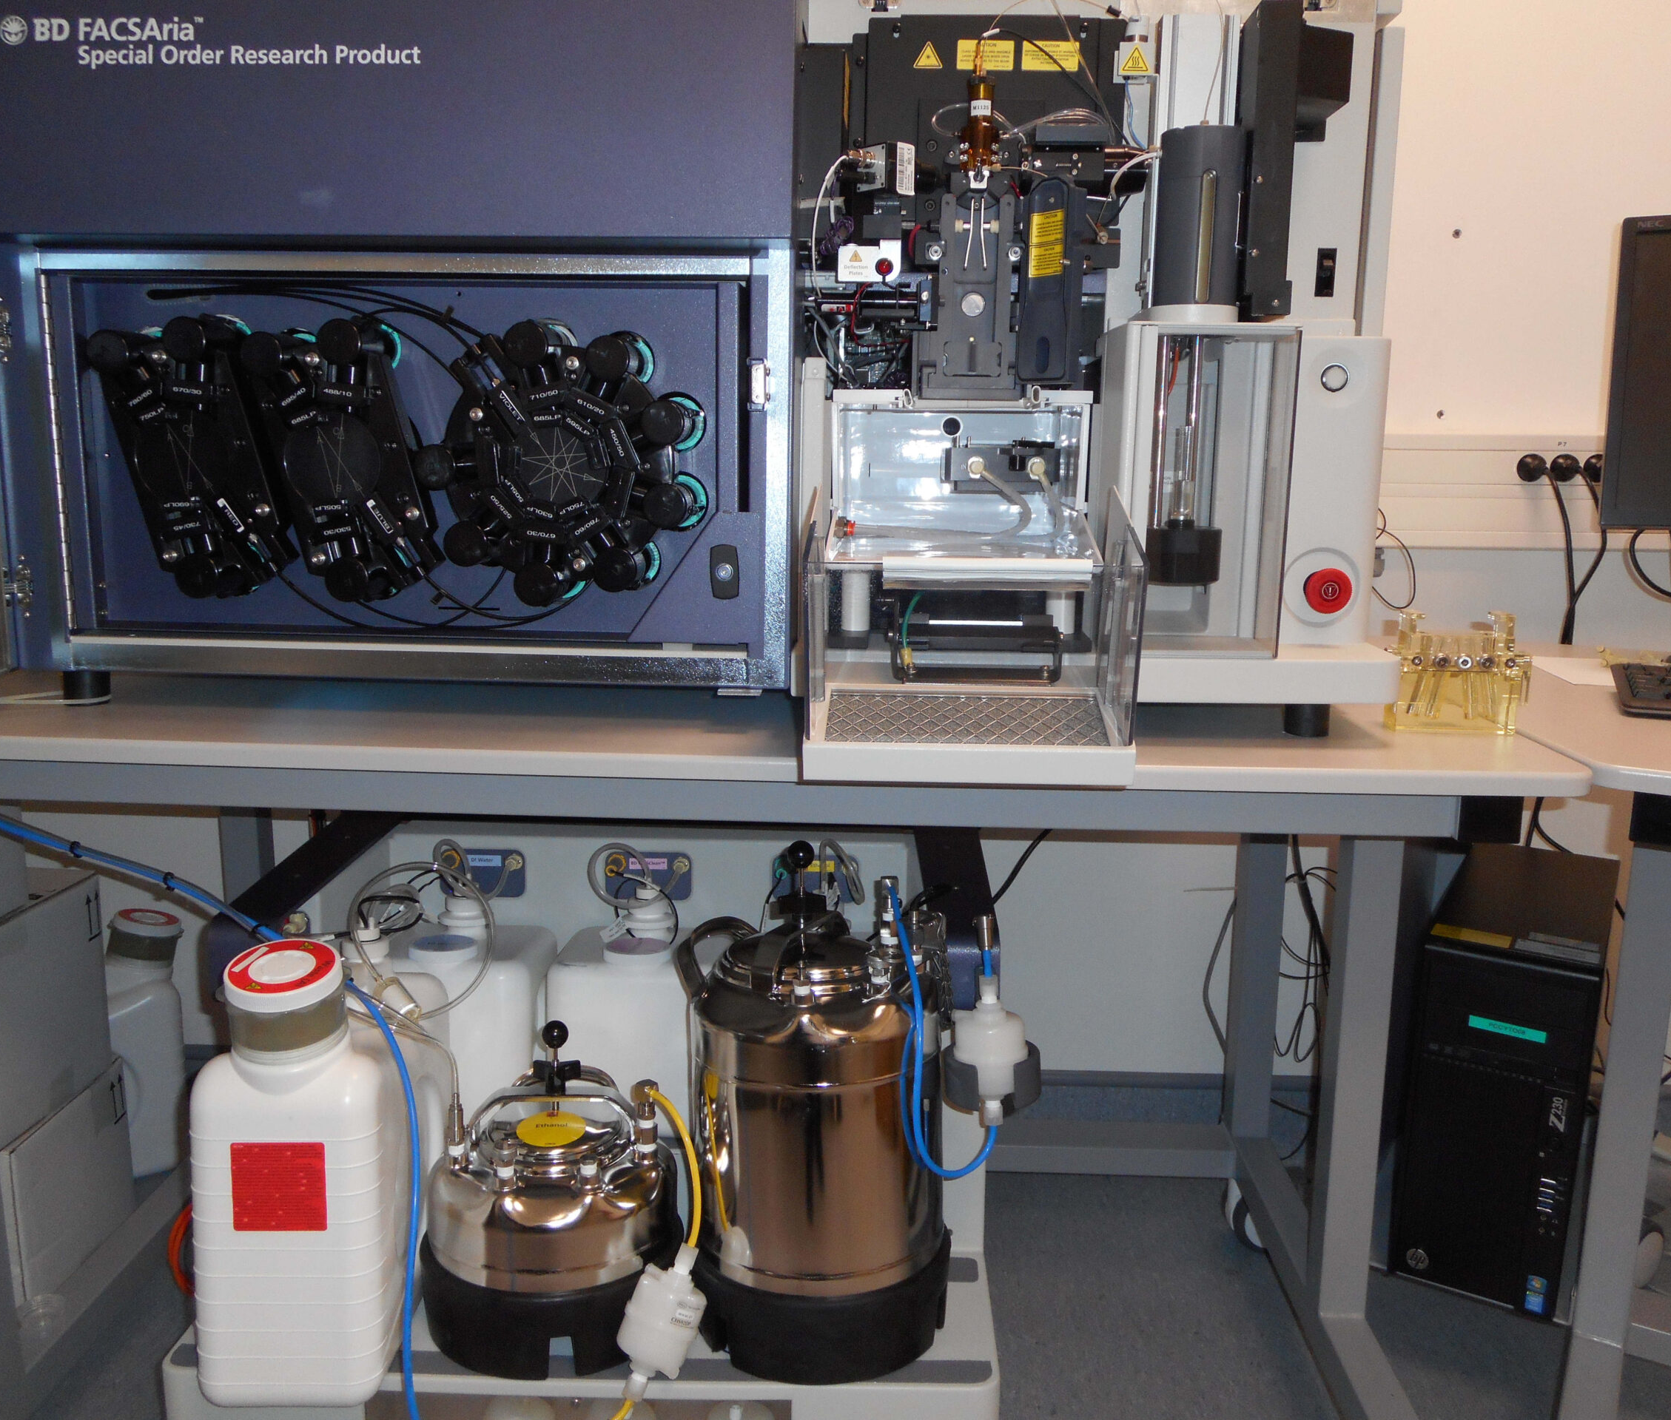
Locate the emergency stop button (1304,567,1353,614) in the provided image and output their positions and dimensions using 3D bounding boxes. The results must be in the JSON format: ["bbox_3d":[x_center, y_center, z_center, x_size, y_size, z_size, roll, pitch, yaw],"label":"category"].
[{"bbox_3d":[0.440,-0.108,1.225,0.041,0.041,0.030,1,11,3],"label":"emergency stop button"}]

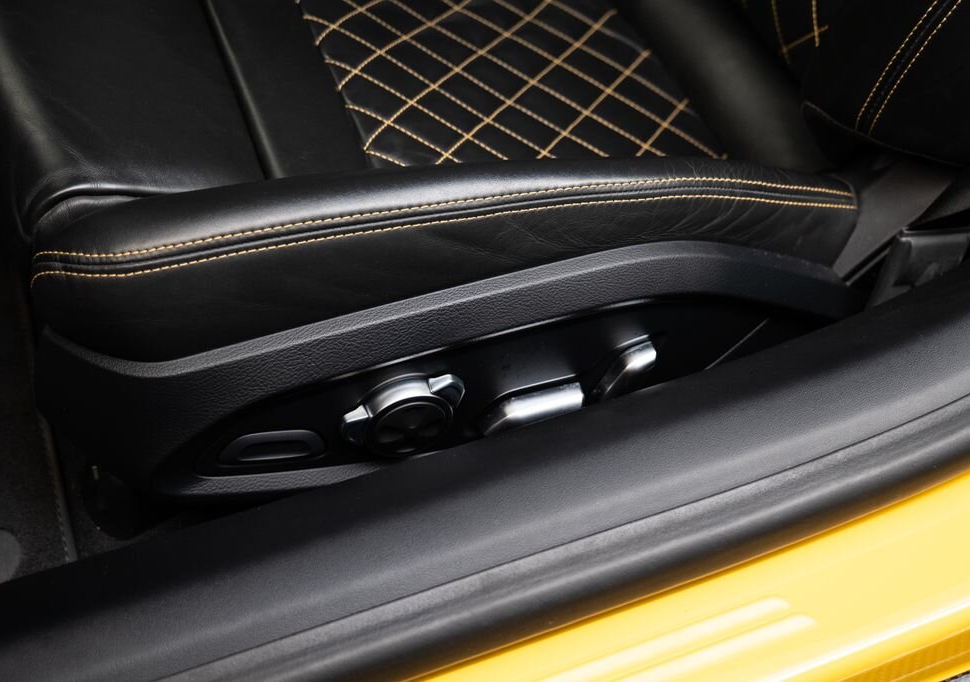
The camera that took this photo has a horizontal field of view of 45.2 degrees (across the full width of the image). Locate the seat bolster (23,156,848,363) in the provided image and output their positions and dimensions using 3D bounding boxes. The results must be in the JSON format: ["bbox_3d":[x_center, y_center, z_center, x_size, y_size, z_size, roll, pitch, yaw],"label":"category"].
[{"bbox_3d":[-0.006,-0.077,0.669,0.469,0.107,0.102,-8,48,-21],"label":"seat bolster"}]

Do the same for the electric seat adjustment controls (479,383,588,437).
[{"bbox_3d":[0.028,0.042,0.689,0.058,0.021,0.020,-14,50,-14],"label":"electric seat adjustment controls"}]

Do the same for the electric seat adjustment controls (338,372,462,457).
[{"bbox_3d":[-0.049,0.043,0.683,0.069,0.051,0.021,-14,50,-14],"label":"electric seat adjustment controls"}]

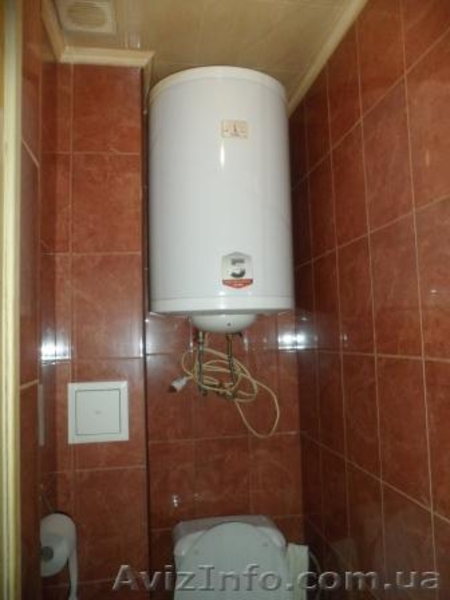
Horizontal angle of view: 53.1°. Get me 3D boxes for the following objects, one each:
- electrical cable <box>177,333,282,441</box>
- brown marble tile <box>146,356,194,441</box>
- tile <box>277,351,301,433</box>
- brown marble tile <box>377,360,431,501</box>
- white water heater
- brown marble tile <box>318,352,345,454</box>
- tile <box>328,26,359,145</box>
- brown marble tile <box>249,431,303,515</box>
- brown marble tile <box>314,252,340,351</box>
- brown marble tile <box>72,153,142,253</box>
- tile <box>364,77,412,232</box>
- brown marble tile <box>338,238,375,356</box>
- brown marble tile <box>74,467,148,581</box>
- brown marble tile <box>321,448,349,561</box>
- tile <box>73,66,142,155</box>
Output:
[{"bbox_3d":[0.019,0.295,1.546,0.345,0.342,0.120,-1,-5,-10],"label":"electrical cable"},{"bbox_3d":[-0.189,0.340,1.586,0.157,0.298,0.010,-1,-5,-10],"label":"brown marble tile"},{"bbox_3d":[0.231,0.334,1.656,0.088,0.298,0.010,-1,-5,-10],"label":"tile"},{"bbox_3d":[0.397,0.279,1.004,0.010,0.301,0.199,-1,-5,-10],"label":"brown marble tile"},{"bbox_3d":[-0.011,-0.260,1.447,0.447,0.742,0.452,-1,-5,-10],"label":"white water heater"},{"bbox_3d":[0.328,0.308,1.372,0.010,0.298,0.195,-1,-5,-10],"label":"brown marble tile"},{"bbox_3d":[0.338,-0.597,1.269,0.010,0.274,0.199,-1,-5,-10],"label":"tile"},{"bbox_3d":[0.185,0.633,1.623,0.196,0.298,0.010,-1,-5,-10],"label":"brown marble tile"},{"bbox_3d":[0.319,0.009,1.396,0.010,0.298,0.195,-1,-5,-10],"label":"brown marble tile"},{"bbox_3d":[-0.343,-0.280,1.313,0.198,0.298,0.010,-1,-5,-10],"label":"brown marble tile"},{"bbox_3d":[0.379,-0.325,1.052,0.010,0.301,0.199,-1,-5,-10],"label":"tile"},{"bbox_3d":[0.355,-0.007,1.222,0.010,0.301,0.199,-1,-5,-10],"label":"brown marble tile"},{"bbox_3d":[-0.319,0.623,1.257,0.199,0.301,0.010,-1,-5,-10],"label":"brown marble tile"},{"bbox_3d":[0.336,0.607,1.348,0.010,0.298,0.195,-1,-5,-10],"label":"brown marble tile"},{"bbox_3d":[-0.355,-0.574,1.352,0.199,0.278,0.010,-1,-5,-10],"label":"tile"}]

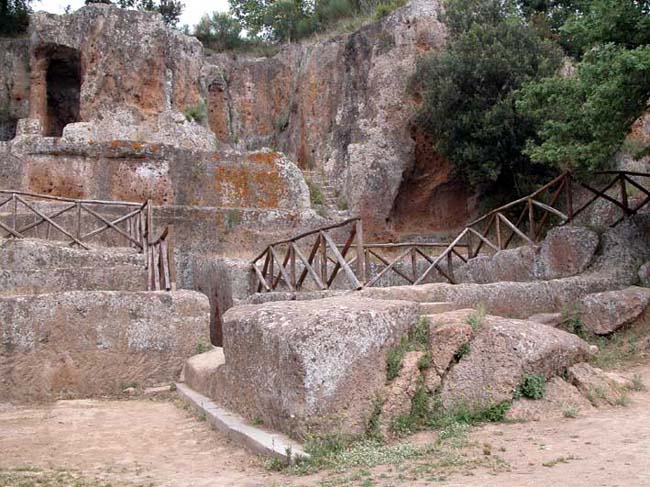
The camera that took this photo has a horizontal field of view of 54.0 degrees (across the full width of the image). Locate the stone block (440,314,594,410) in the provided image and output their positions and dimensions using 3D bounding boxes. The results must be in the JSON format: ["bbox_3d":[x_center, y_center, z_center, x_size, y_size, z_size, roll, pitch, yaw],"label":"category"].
[{"bbox_3d":[2.310,1.383,7.702,1.650,0.920,1.150,1,-2,-23],"label":"stone block"}]

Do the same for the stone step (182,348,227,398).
[{"bbox_3d":[-1.430,1.678,8.341,0.650,0.460,1.050,2,-3,-36],"label":"stone step"}]

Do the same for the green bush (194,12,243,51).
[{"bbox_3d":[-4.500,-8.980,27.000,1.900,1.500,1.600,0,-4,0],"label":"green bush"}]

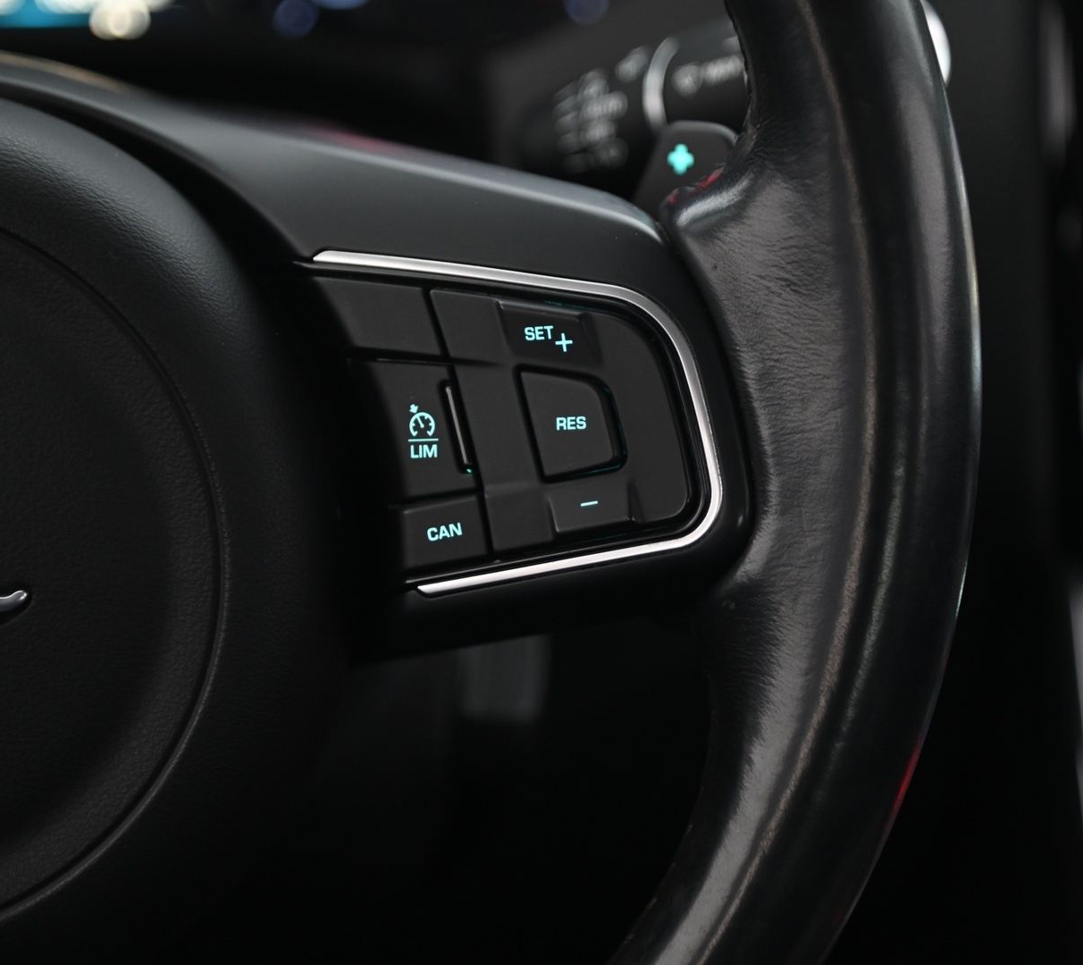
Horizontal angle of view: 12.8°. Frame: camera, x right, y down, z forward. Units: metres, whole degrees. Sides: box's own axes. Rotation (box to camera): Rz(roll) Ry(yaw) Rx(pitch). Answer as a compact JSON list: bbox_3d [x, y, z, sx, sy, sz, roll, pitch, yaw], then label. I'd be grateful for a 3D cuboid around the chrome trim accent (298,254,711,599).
[{"bbox_3d":[-0.004,-0.009,0.780,0.067,0.056,0.014,-1,-20,-6],"label":"chrome trim accent"}]

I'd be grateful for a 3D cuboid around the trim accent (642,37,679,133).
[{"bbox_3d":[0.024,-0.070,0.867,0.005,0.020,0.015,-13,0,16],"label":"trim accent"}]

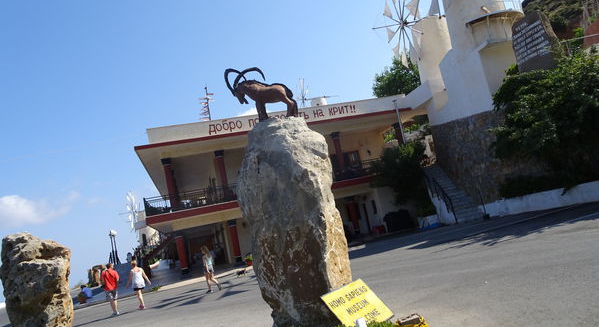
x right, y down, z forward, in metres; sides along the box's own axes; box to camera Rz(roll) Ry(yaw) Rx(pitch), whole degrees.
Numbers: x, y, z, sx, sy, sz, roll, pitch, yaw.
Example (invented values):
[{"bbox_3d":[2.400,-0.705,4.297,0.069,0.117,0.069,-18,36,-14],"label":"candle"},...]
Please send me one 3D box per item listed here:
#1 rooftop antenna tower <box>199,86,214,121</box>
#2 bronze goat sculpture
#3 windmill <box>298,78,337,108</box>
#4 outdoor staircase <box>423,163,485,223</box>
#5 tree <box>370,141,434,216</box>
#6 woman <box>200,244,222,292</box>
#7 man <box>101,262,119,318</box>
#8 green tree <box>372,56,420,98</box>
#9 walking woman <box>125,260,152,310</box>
[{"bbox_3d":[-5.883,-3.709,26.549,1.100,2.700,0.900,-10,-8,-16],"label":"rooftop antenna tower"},{"bbox_3d":[-0.728,-1.269,7.750,1.180,1.040,0.480,-11,-8,-5],"label":"bronze goat sculpture"},{"bbox_3d":[1.553,-4.444,30.000,2.300,3.600,3.000,-9,-9,-15],"label":"windmill"},{"bbox_3d":[9.675,1.759,27.130,1.600,4.000,5.200,-12,-8,0],"label":"outdoor staircase"},{"bbox_3d":[6.748,1.048,27.200,3.800,4.900,3.700,-11,-8,-2],"label":"tree"},{"bbox_3d":[-3.297,3.857,15.242,0.620,1.660,0.450,-11,-8,-6],"label":"woman"},{"bbox_3d":[-6.579,4.356,14.423,0.560,1.760,0.400,-8,-9,-21],"label":"man"},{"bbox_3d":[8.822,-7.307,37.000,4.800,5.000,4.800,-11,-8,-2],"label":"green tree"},{"bbox_3d":[-5.665,4.243,14.574,0.680,1.660,0.420,-8,-9,-21],"label":"walking woman"}]

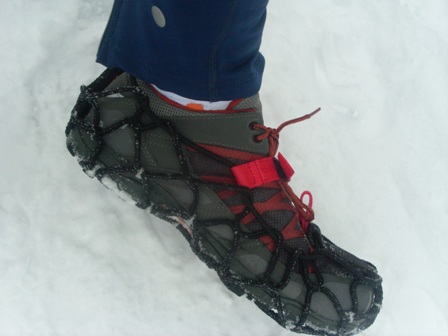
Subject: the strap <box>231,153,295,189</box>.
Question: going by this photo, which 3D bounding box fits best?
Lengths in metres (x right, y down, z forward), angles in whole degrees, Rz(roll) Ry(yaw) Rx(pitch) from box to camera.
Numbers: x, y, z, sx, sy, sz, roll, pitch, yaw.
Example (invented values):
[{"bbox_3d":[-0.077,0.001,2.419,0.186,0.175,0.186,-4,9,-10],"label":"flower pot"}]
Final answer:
[{"bbox_3d":[0.033,0.004,0.420,0.050,0.027,0.038,-14,6,14],"label":"strap"}]

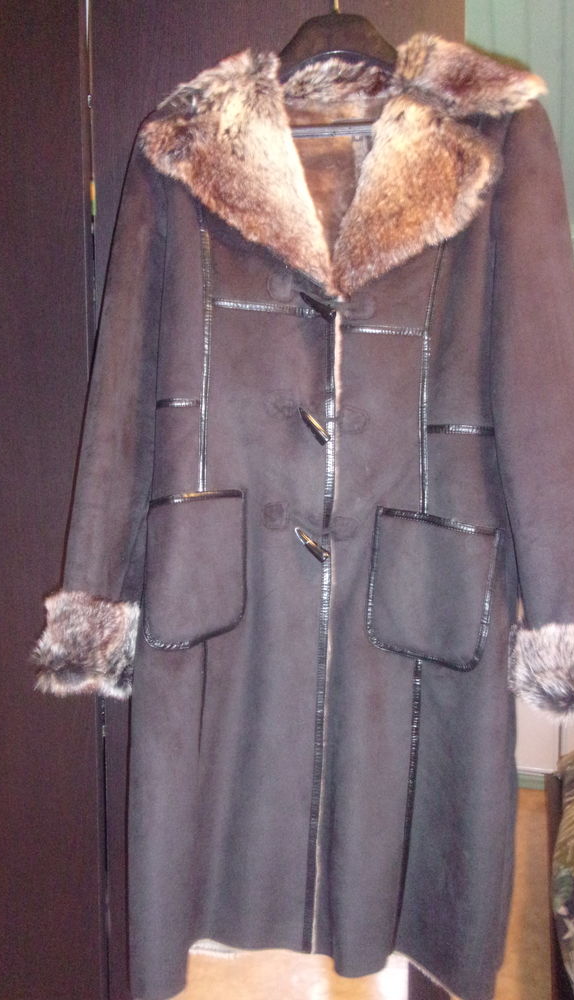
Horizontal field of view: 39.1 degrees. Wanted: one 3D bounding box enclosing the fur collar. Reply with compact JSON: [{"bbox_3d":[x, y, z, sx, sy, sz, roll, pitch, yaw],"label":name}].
[{"bbox_3d":[0.065,-0.382,0.945,0.455,0.295,0.200,1,5,4],"label":"fur collar"}]

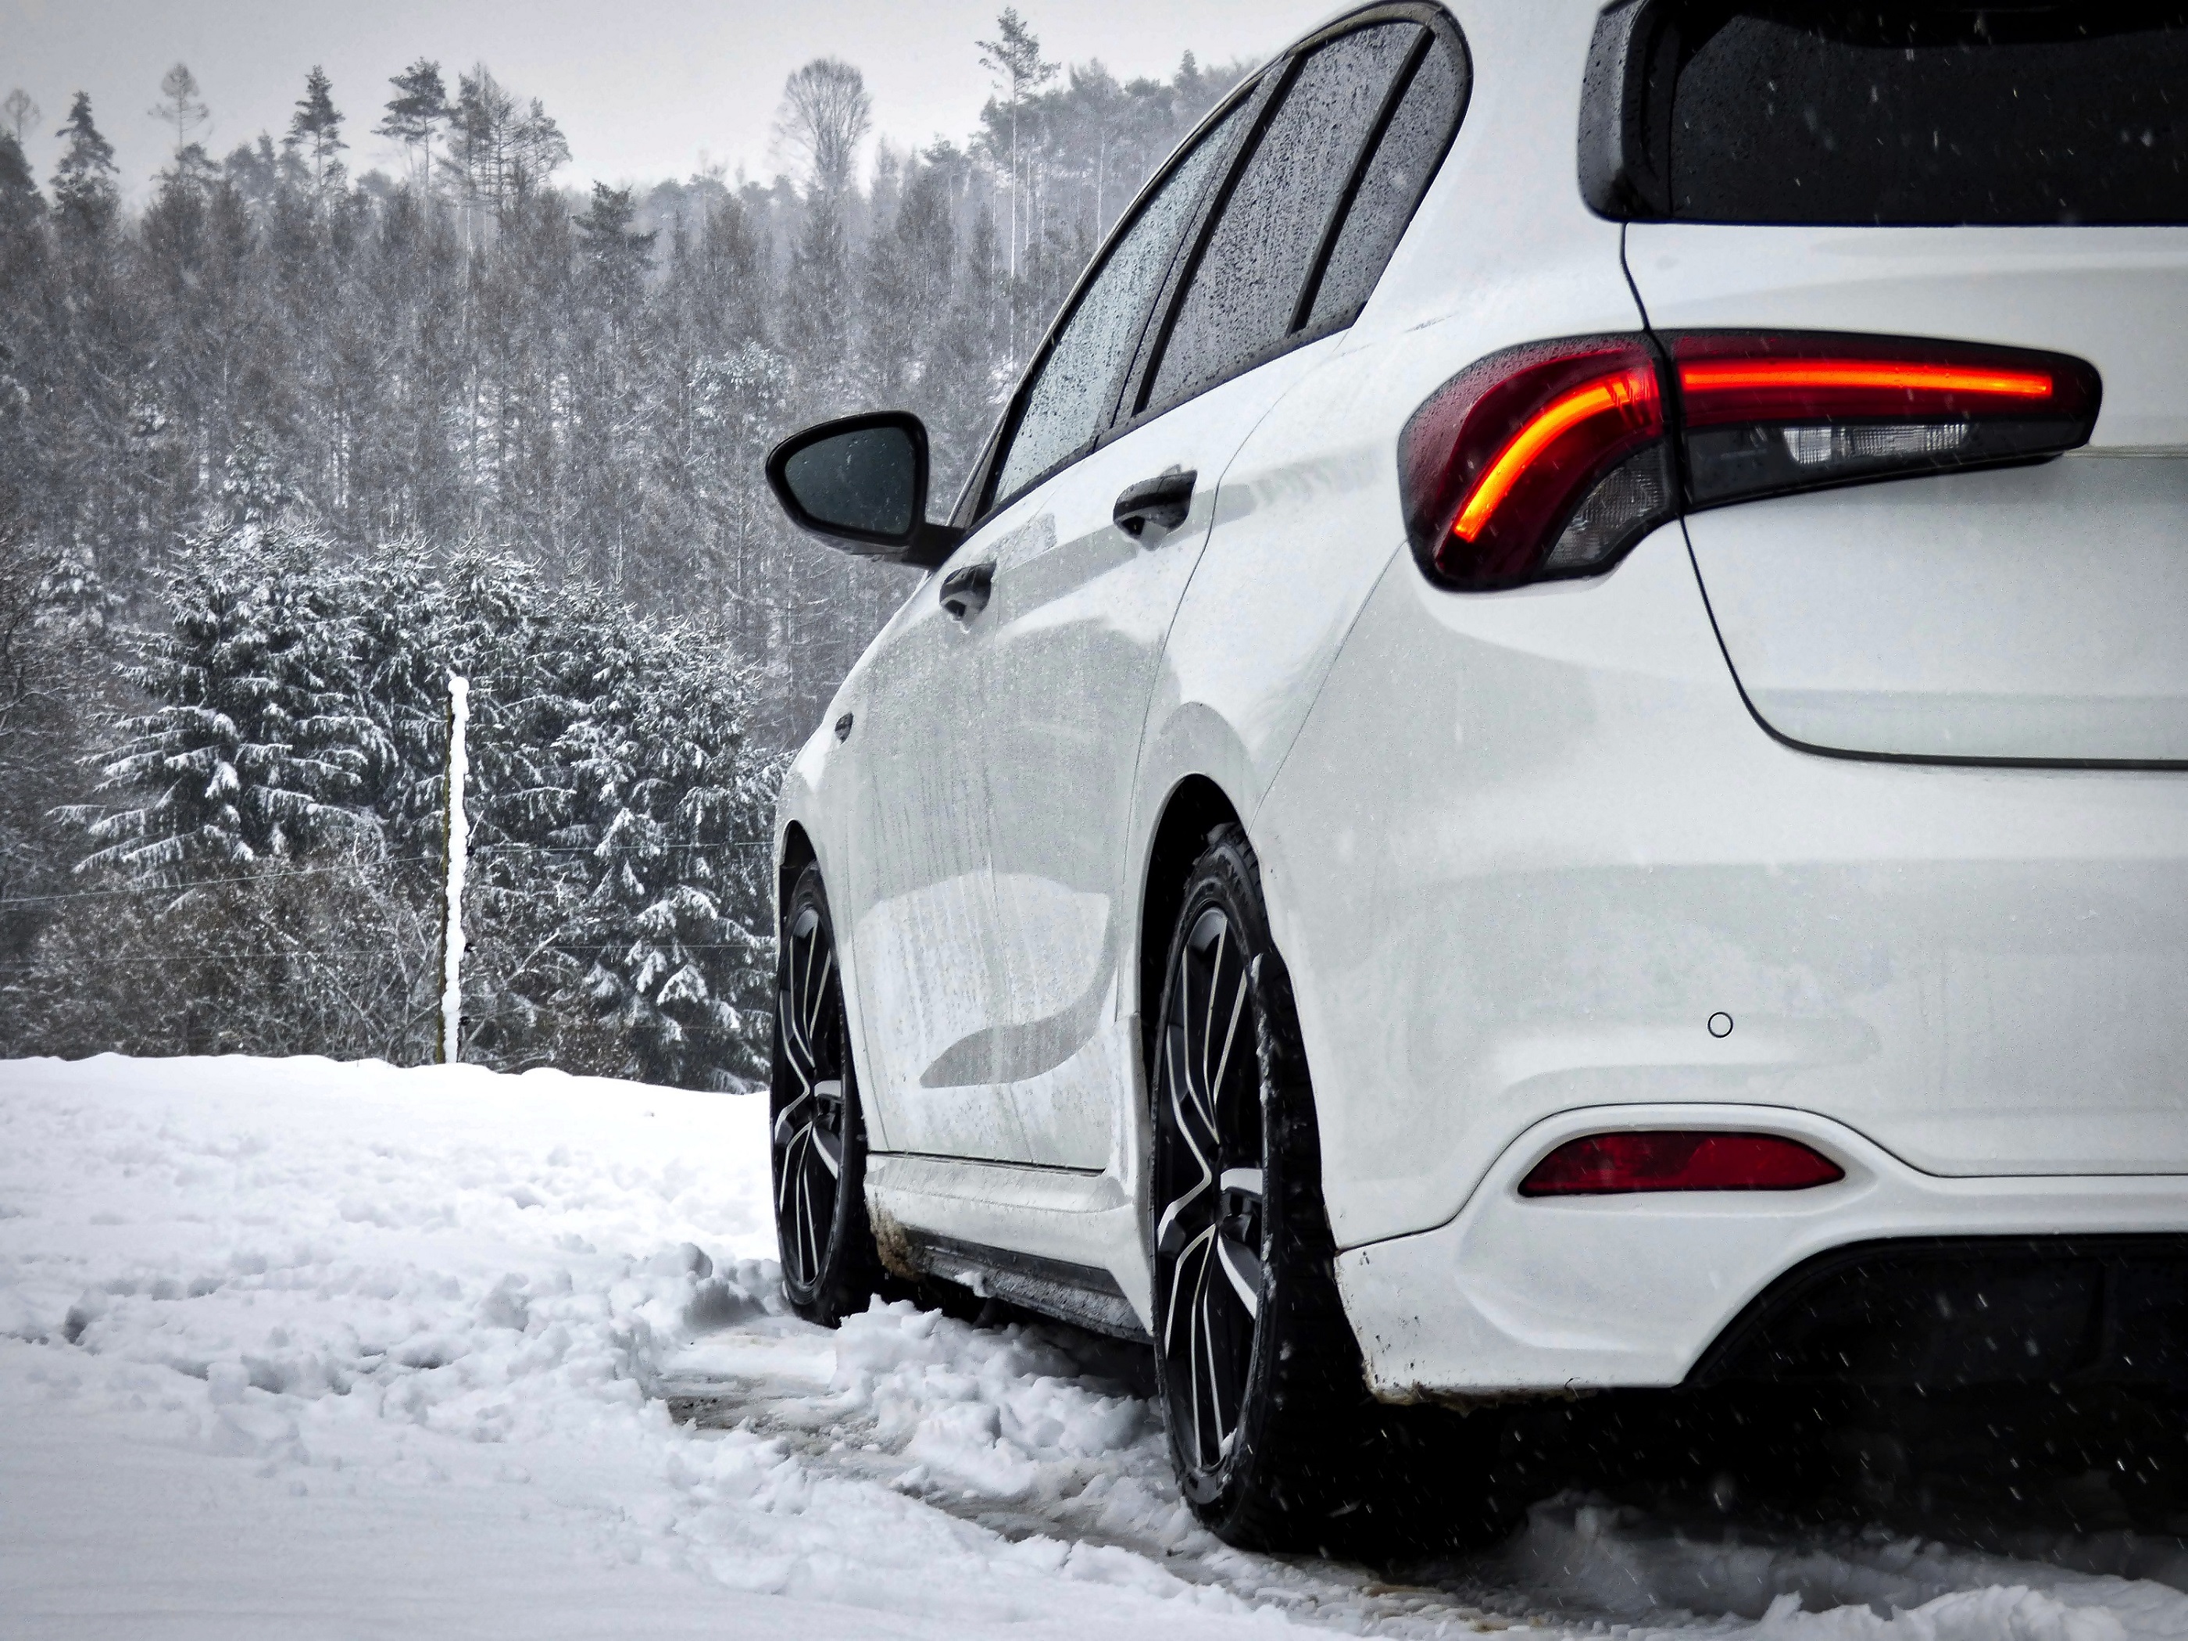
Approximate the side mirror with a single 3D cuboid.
[{"bbox_3d":[-0.268,-0.383,7.151,0.235,0.180,0.160,0,-1,-10],"label":"side mirror"}]

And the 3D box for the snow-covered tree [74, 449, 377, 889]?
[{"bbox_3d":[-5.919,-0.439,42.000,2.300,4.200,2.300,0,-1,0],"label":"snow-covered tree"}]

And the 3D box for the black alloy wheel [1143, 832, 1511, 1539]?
[{"bbox_3d":[0.213,0.316,5.270,0.225,0.637,0.637,0,-1,-10],"label":"black alloy wheel"}]

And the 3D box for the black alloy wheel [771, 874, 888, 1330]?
[{"bbox_3d":[-0.251,0.357,7.874,0.225,0.637,0.637,0,-1,-10],"label":"black alloy wheel"}]

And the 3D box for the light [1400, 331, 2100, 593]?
[{"bbox_3d":[0.500,-0.275,4.756,0.500,0.191,0.280,0,-1,-10],"label":"light"}]

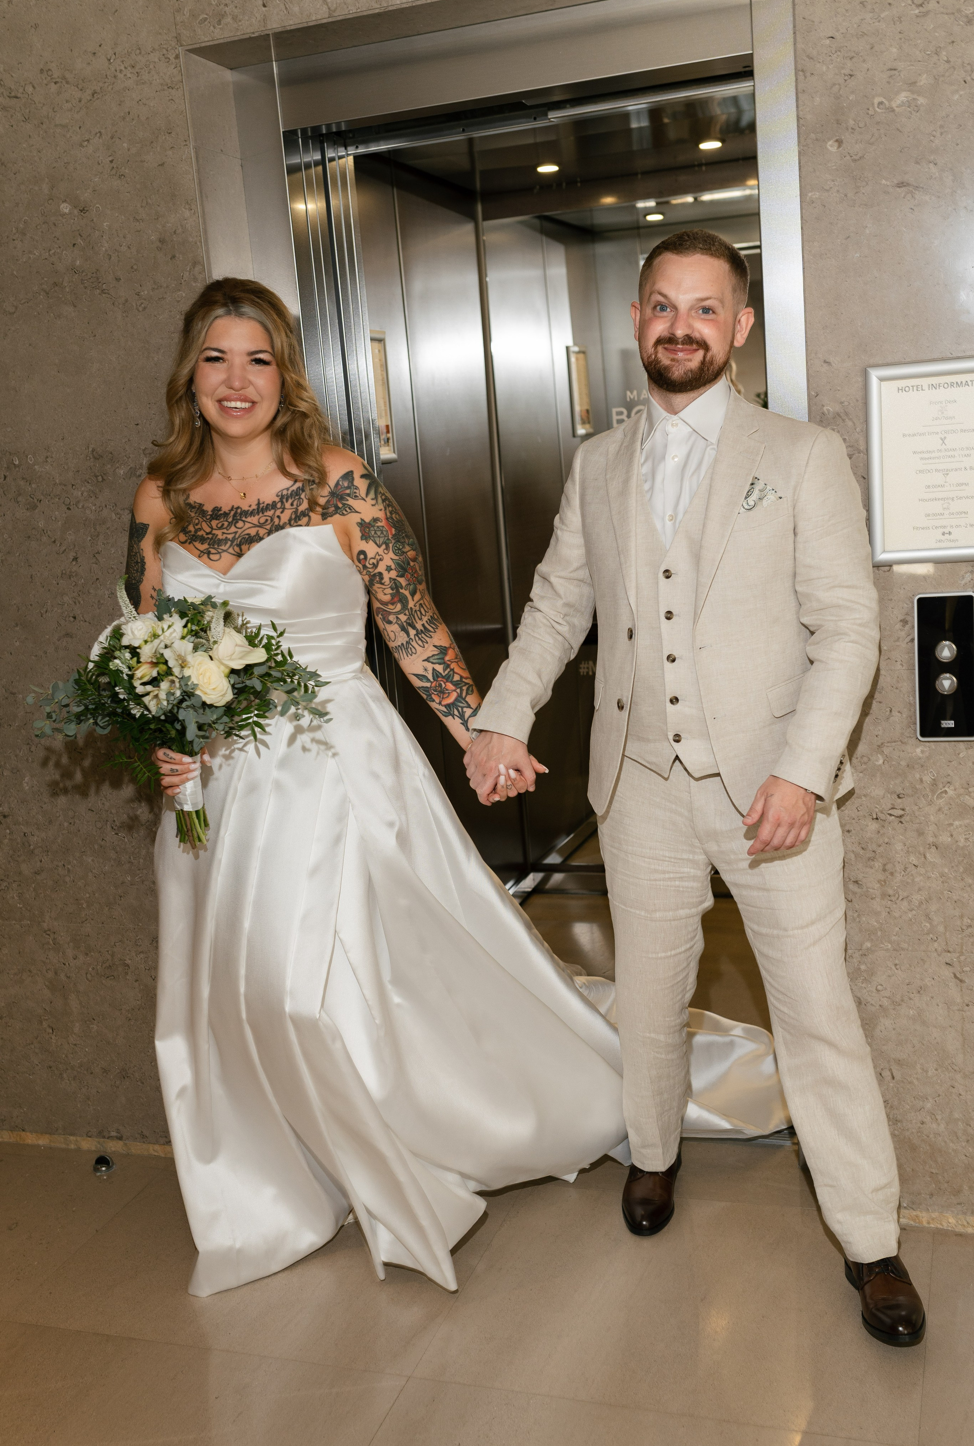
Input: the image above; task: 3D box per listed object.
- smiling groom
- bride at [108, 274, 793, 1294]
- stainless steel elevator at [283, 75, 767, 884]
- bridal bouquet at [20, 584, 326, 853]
[{"bbox_3d":[0.359,0.079,2.461,0.740,1.770,0.500,-1,10,21],"label":"smiling groom"},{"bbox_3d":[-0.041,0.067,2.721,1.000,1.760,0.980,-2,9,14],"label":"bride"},{"bbox_3d":[0.166,-0.161,2.978,0.930,2.100,0.200,-1,10,19],"label":"stainless steel elevator"},{"bbox_3d":[-0.497,-0.010,2.299,0.480,0.430,0.340,-4,9,3],"label":"bridal bouquet"}]

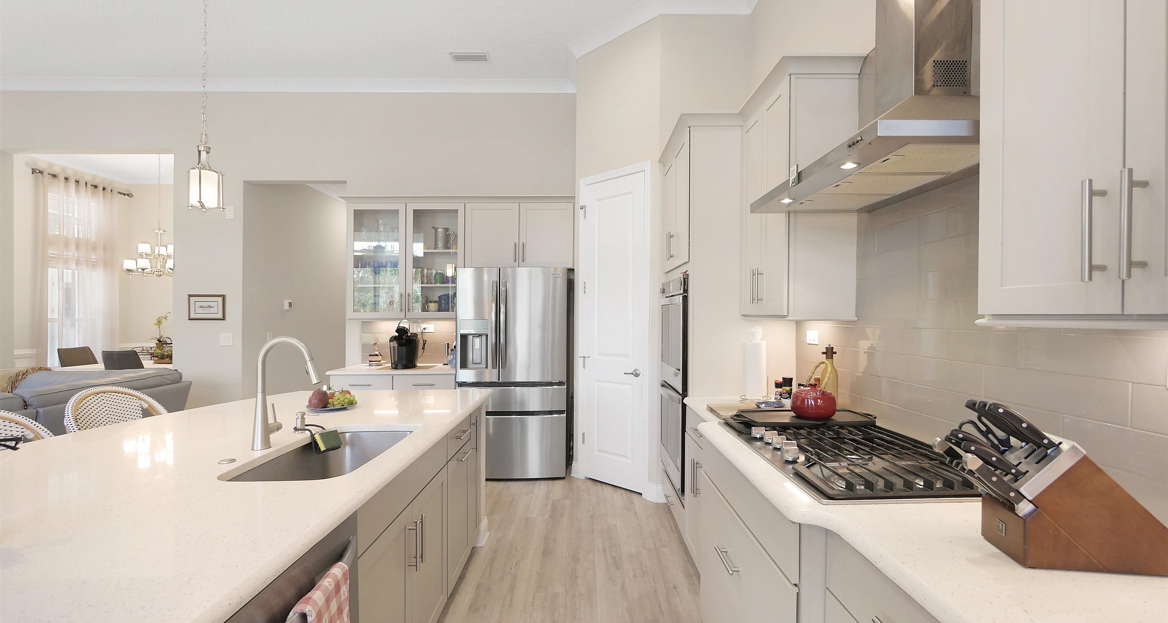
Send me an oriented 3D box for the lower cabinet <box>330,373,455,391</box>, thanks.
[{"bbox_3d":[-1.625,0.979,4.320,1.080,0.900,0.640,0,0,0],"label":"lower cabinet"}]

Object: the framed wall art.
[{"bbox_3d":[-3.714,-0.041,4.652,0.375,0.265,0.025,0,0,0],"label":"framed wall art"}]

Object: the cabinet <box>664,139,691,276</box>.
[{"bbox_3d":[0.910,-0.677,3.155,0.620,0.783,0.830,0,0,0],"label":"cabinet"}]

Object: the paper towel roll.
[{"bbox_3d":[0.921,0.313,2.555,0.130,0.308,0.130,0,0,0],"label":"paper towel roll"}]

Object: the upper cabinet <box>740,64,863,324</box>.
[{"bbox_3d":[1.052,-0.536,2.410,0.344,1.145,0.660,0,0,0],"label":"upper cabinet"}]

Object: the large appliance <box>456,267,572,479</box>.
[{"bbox_3d":[-0.602,0.534,4.250,0.908,1.780,0.760,0,0,0],"label":"large appliance"}]

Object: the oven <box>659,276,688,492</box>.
[{"bbox_3d":[0.860,0.434,3.155,0.620,1.305,0.750,0,0,0],"label":"oven"}]

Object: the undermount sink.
[{"bbox_3d":[-0.902,0.627,1.720,0.425,0.240,0.720,0,0,0],"label":"undermount sink"}]

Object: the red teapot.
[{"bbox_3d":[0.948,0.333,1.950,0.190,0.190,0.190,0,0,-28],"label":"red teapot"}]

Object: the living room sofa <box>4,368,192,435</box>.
[{"bbox_3d":[-3.980,0.981,3.025,0.960,0.880,2.350,0,0,0],"label":"living room sofa"}]

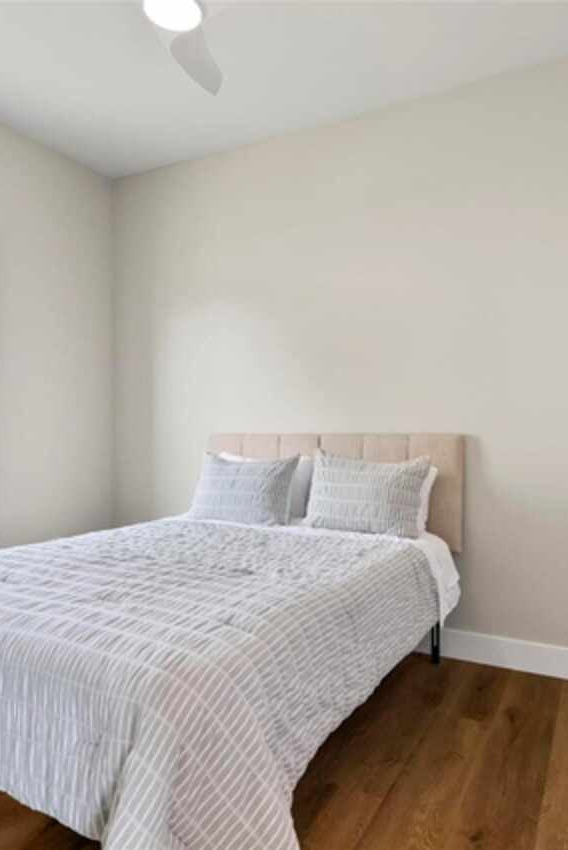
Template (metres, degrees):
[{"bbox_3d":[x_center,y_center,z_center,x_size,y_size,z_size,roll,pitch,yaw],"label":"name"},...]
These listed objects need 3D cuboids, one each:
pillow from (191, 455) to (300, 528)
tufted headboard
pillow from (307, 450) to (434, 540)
[{"bbox_3d":[-0.208,0.311,2.875,0.550,0.380,0.140,0,-18,23],"label":"pillow"},{"bbox_3d":[0.212,0.314,2.965,1.398,0.522,0.098,0,0,28],"label":"tufted headboard"},{"bbox_3d":[0.371,0.308,2.582,0.550,0.385,0.140,0,-17,28],"label":"pillow"}]

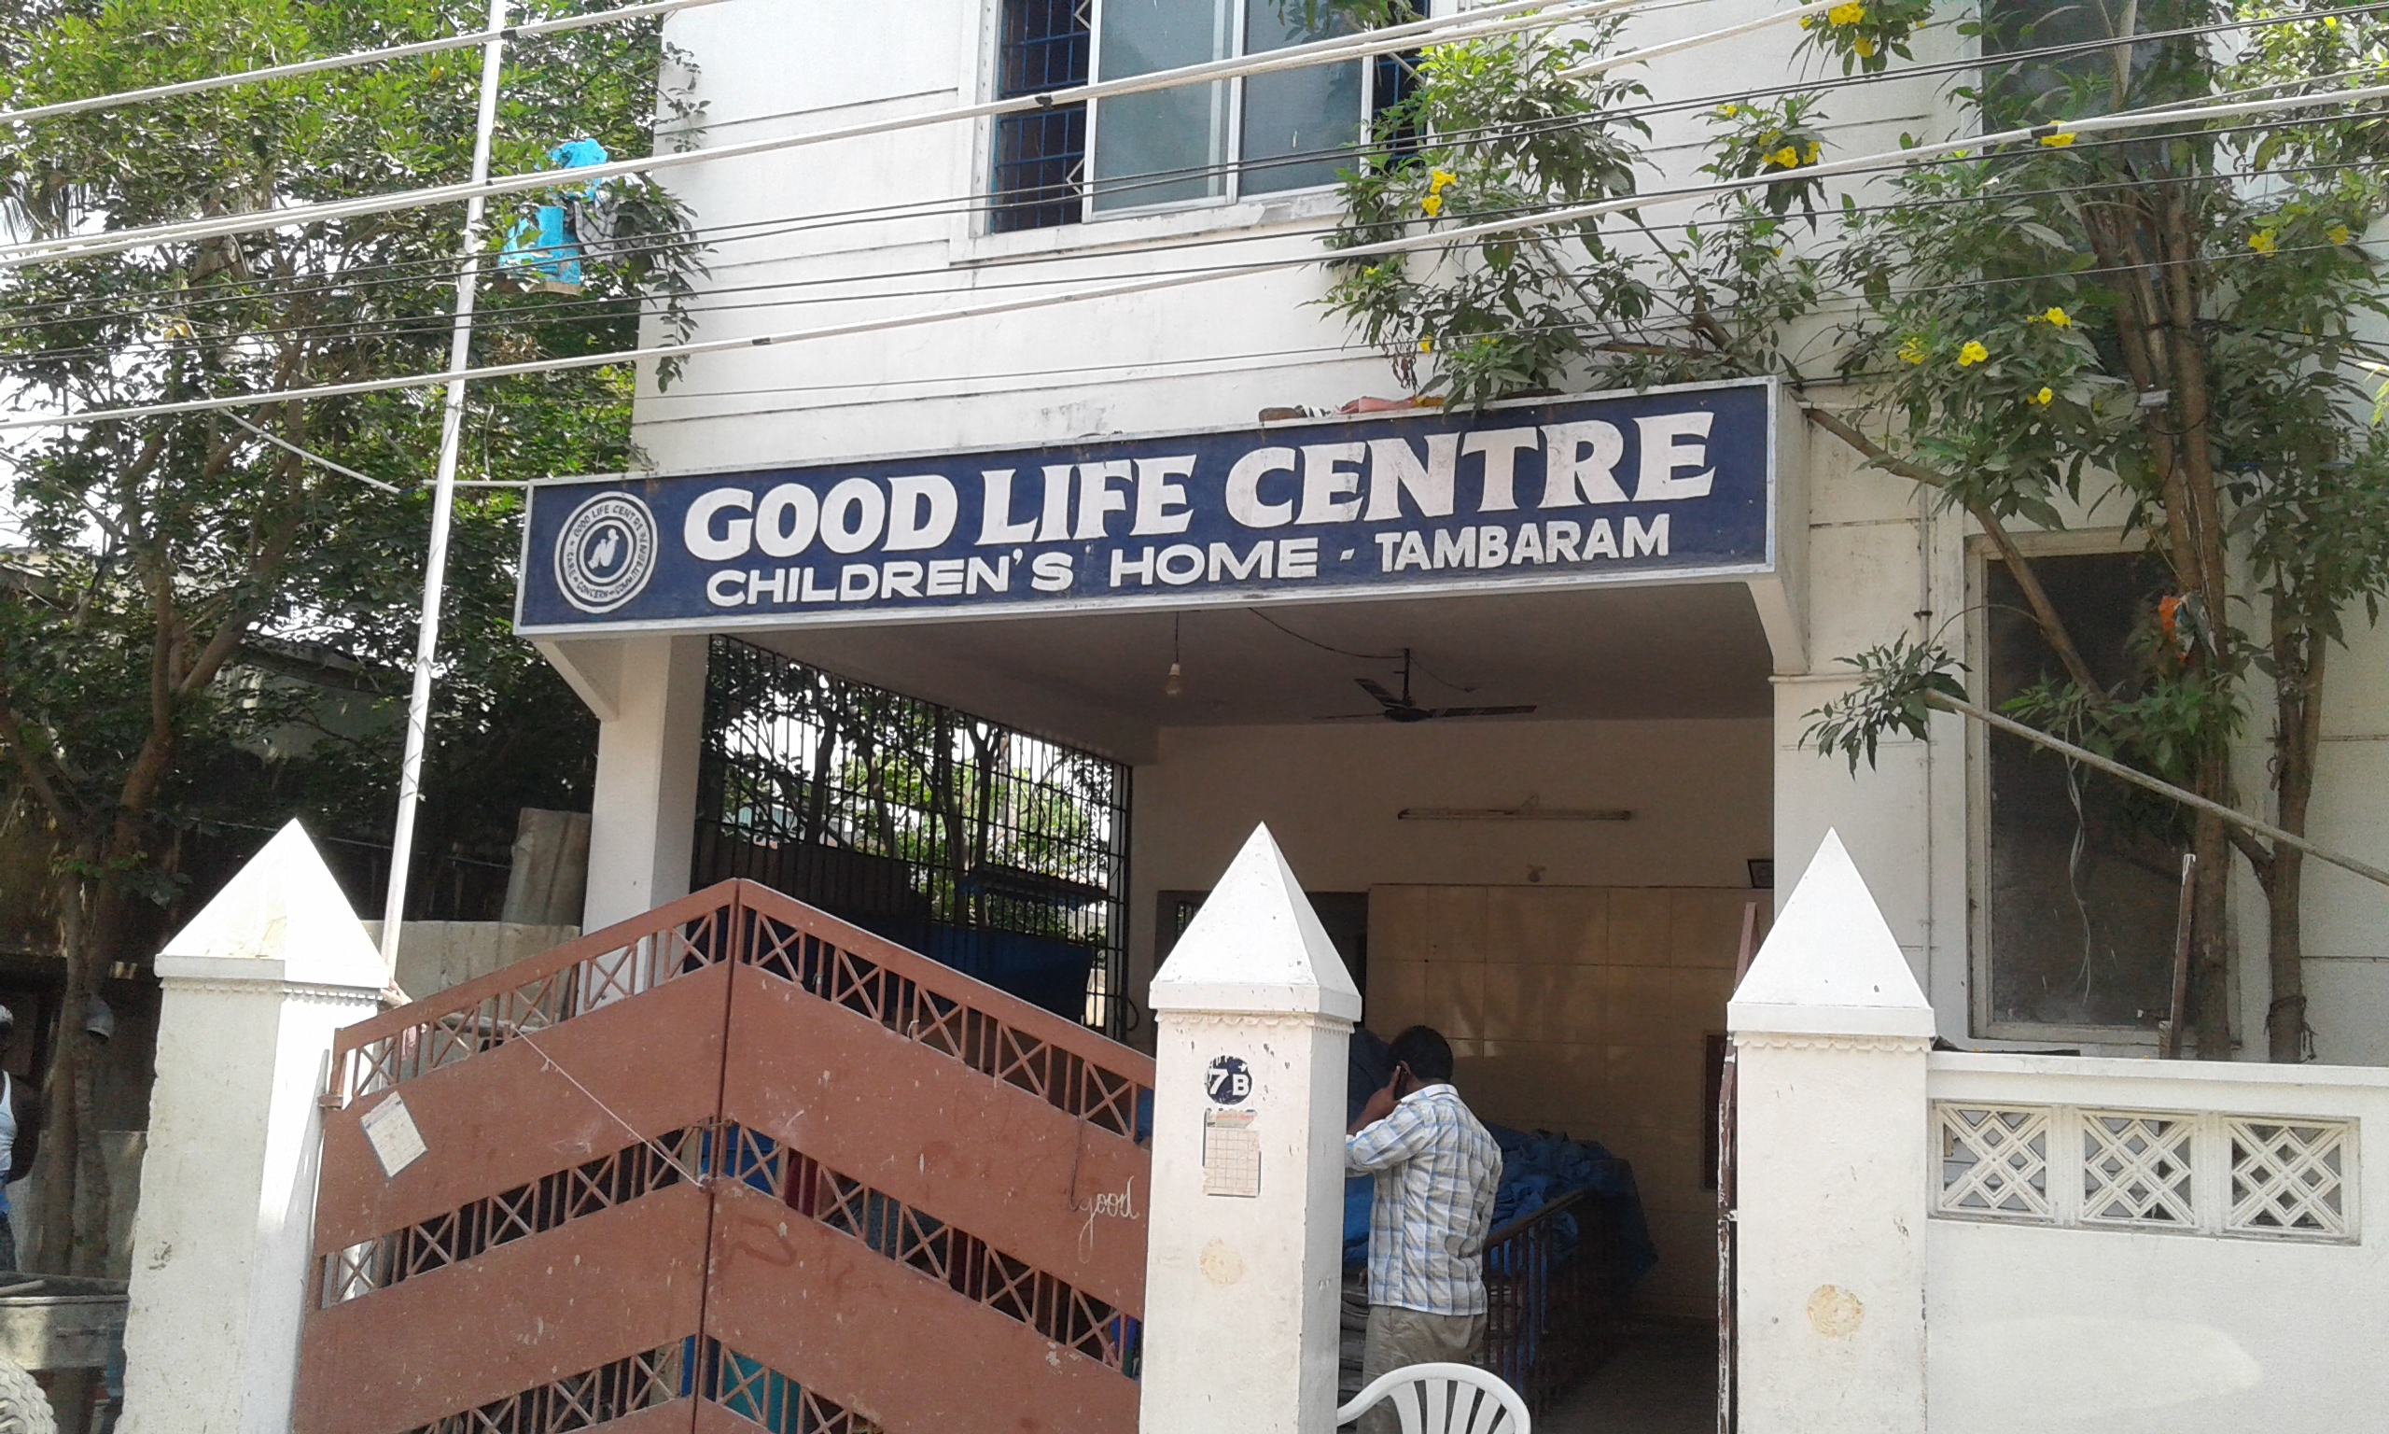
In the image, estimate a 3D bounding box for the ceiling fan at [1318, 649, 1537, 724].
[{"bbox_3d":[0.990,-0.136,8.750,1.100,0.330,1.100,2,-9,0],"label":"ceiling fan"}]

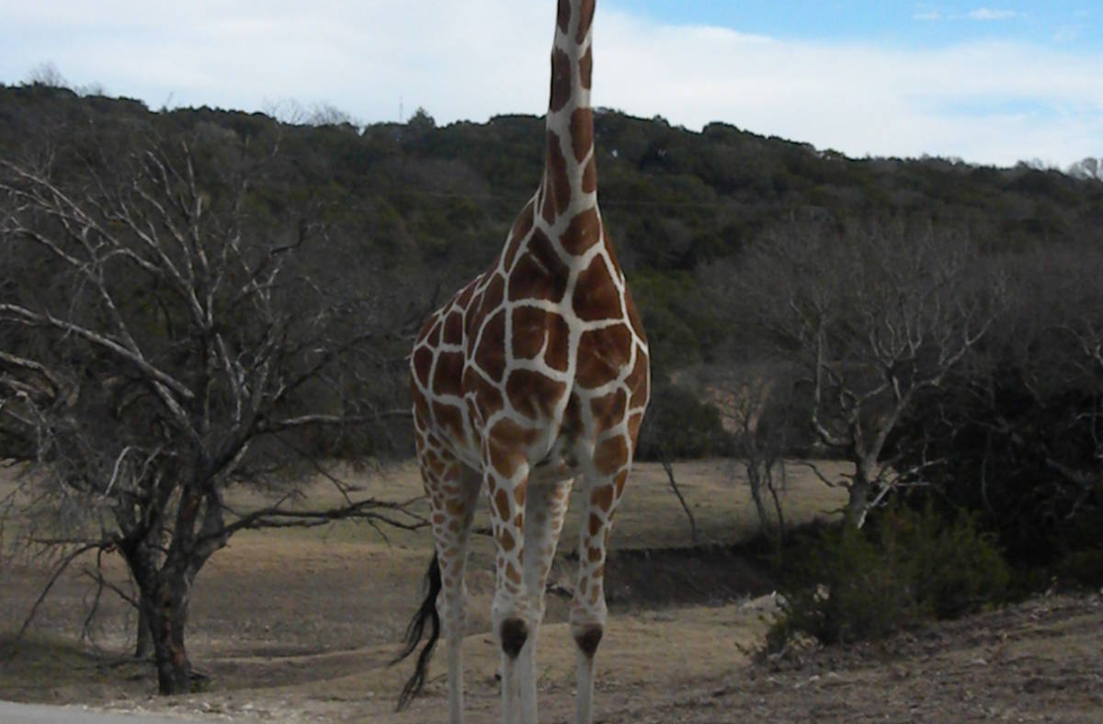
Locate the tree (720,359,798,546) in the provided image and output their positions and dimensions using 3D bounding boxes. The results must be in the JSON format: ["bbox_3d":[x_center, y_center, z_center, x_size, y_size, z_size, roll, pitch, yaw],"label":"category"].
[{"bbox_3d":[3.740,1.620,55.000,1.450,3.250,1.400,0,-1,0],"label":"tree"}]

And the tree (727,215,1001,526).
[{"bbox_3d":[5.930,0.200,58.000,5.200,6.000,5.000,0,-1,0],"label":"tree"}]

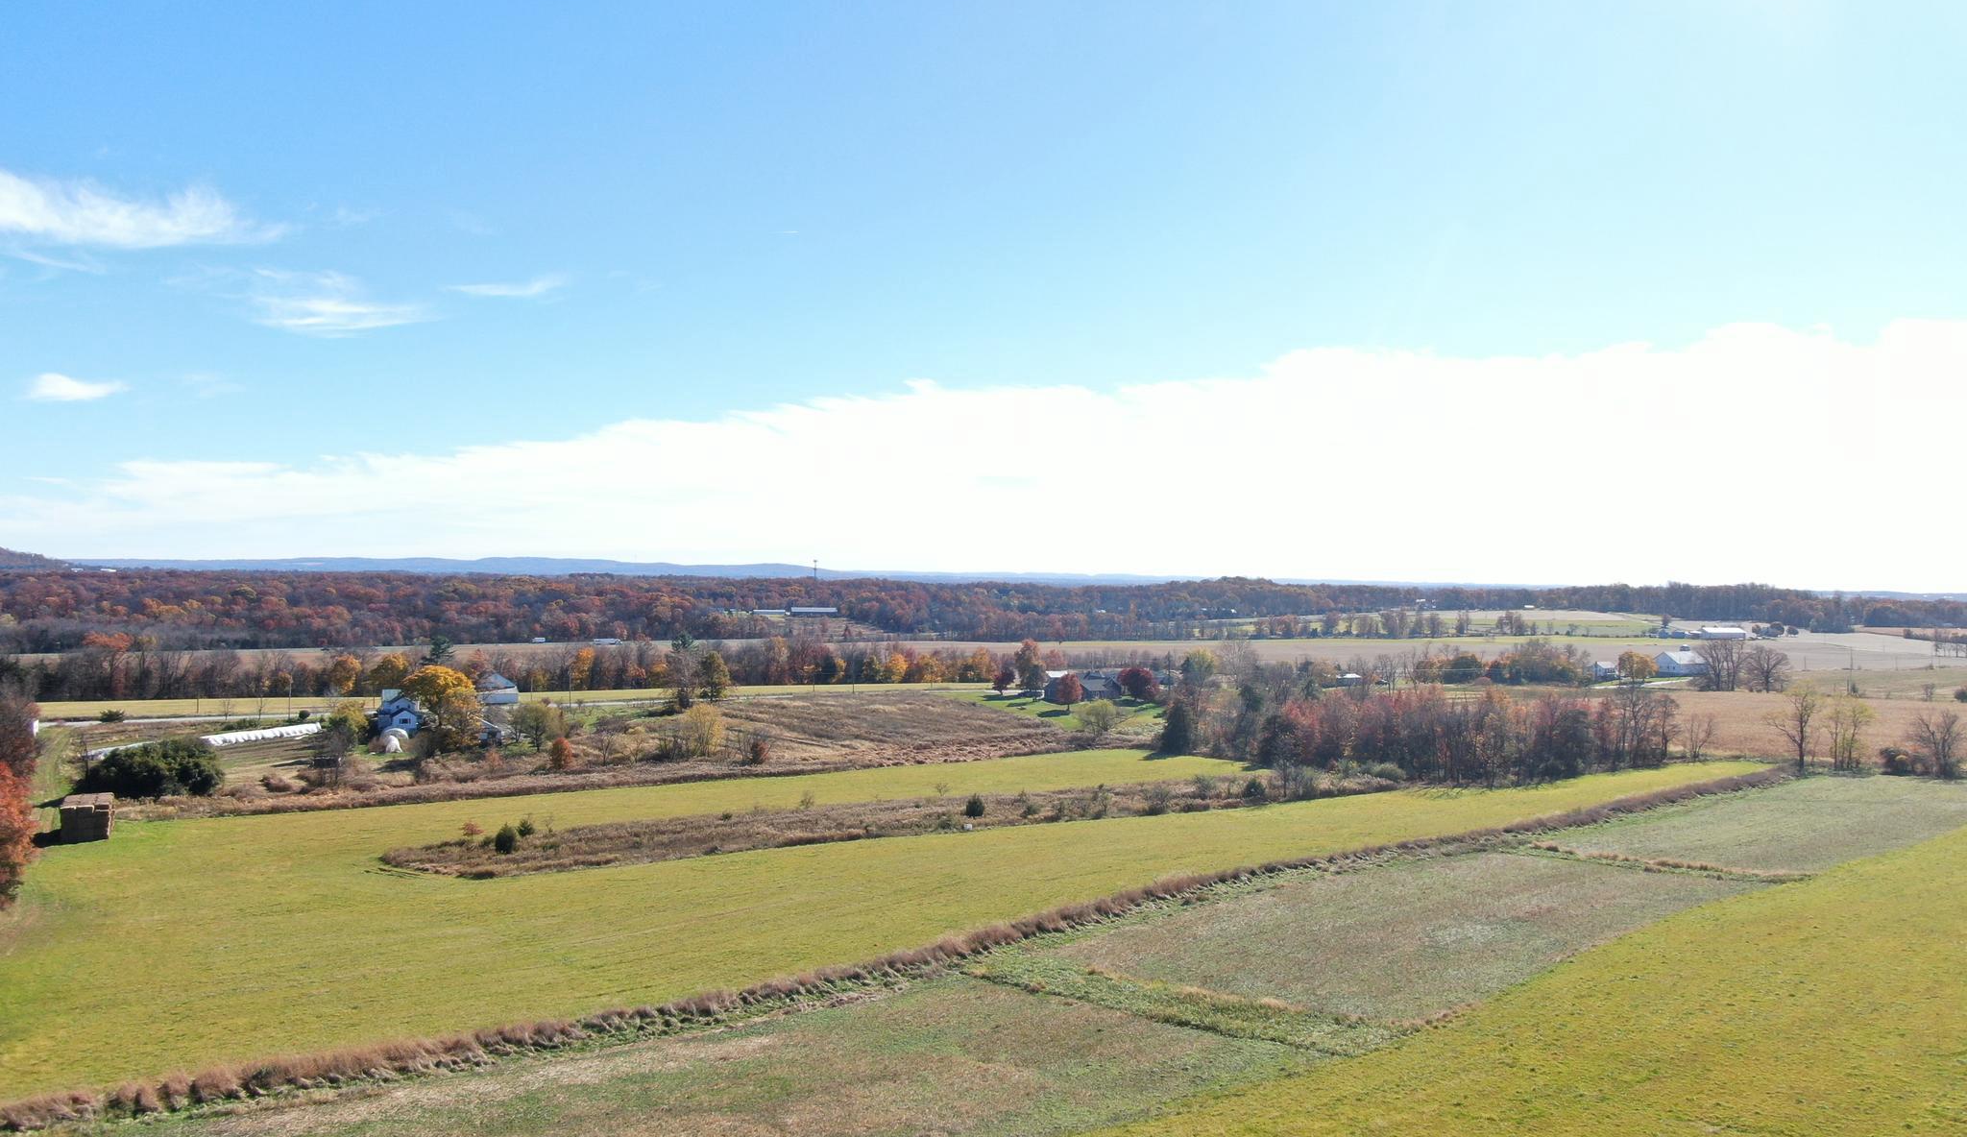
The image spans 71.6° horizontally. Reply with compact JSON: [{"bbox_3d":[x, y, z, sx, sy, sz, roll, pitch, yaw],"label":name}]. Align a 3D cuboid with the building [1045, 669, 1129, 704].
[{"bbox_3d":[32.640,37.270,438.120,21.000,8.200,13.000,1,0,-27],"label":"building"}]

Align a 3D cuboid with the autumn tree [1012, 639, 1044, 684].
[{"bbox_3d":[13.610,28.850,416.390,9.850,15.010,9.560,1,0,0],"label":"autumn tree"}]

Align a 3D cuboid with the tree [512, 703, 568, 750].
[{"bbox_3d":[-87.660,31.200,270.140,11.260,9.740,10.920,1,0,0],"label":"tree"}]

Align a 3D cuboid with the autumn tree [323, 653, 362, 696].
[{"bbox_3d":[-189.560,31.380,403.670,11.370,13.190,11.370,1,0,-25],"label":"autumn tree"}]

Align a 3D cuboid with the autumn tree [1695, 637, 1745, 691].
[{"bbox_3d":[269.670,35.170,499.410,17.440,20.260,17.440,1,0,28],"label":"autumn tree"}]

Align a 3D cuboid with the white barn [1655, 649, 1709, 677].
[{"bbox_3d":[299.300,40.150,584.960,18.000,10.600,14.000,1,0,-26],"label":"white barn"}]

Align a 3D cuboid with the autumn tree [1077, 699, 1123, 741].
[{"bbox_3d":[28.280,36.250,331.680,11.210,9.340,11.210,1,0,5],"label":"autumn tree"}]

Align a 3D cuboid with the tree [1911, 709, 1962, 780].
[{"bbox_3d":[189.830,35.060,271.730,10.100,14.080,9.800,1,0,0],"label":"tree"}]

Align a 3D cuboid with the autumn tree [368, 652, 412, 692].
[{"bbox_3d":[-165.140,29.480,379.200,12.820,12.390,12.430,1,0,0],"label":"autumn tree"}]

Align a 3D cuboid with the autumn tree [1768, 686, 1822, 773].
[{"bbox_3d":[169.520,33.690,284.750,11.870,18.290,11.870,1,0,31],"label":"autumn tree"}]

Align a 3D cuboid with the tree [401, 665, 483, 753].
[{"bbox_3d":[-108.530,28.210,273.640,16.340,17.880,15.850,1,0,0],"label":"tree"}]

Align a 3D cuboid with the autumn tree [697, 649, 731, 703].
[{"bbox_3d":[-80.070,32.070,406.660,10.540,15.120,10.540,1,0,-11],"label":"autumn tree"}]

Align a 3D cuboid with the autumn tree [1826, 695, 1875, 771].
[{"bbox_3d":[178.750,34.040,281.030,10.130,15.830,9.830,1,0,0],"label":"autumn tree"}]

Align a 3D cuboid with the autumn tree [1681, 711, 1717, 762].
[{"bbox_3d":[153.650,36.140,292.950,7.920,11.220,7.680,1,0,0],"label":"autumn tree"}]

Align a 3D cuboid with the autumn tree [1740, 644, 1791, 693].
[{"bbox_3d":[286.320,36.690,499.050,18.550,17.710,18.550,1,0,30],"label":"autumn tree"}]

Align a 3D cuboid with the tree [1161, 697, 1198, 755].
[{"bbox_3d":[41.270,33.180,287.270,8.420,12.300,8.160,1,0,0],"label":"tree"}]

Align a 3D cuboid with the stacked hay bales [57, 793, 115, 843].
[{"bbox_3d":[-130.034,36.143,198.000,5.766,4.976,10.464,1,0,-31],"label":"stacked hay bales"}]

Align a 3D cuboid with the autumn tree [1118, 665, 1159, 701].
[{"bbox_3d":[42.850,31.820,376.570,11.460,9.760,11.110,1,0,0],"label":"autumn tree"}]

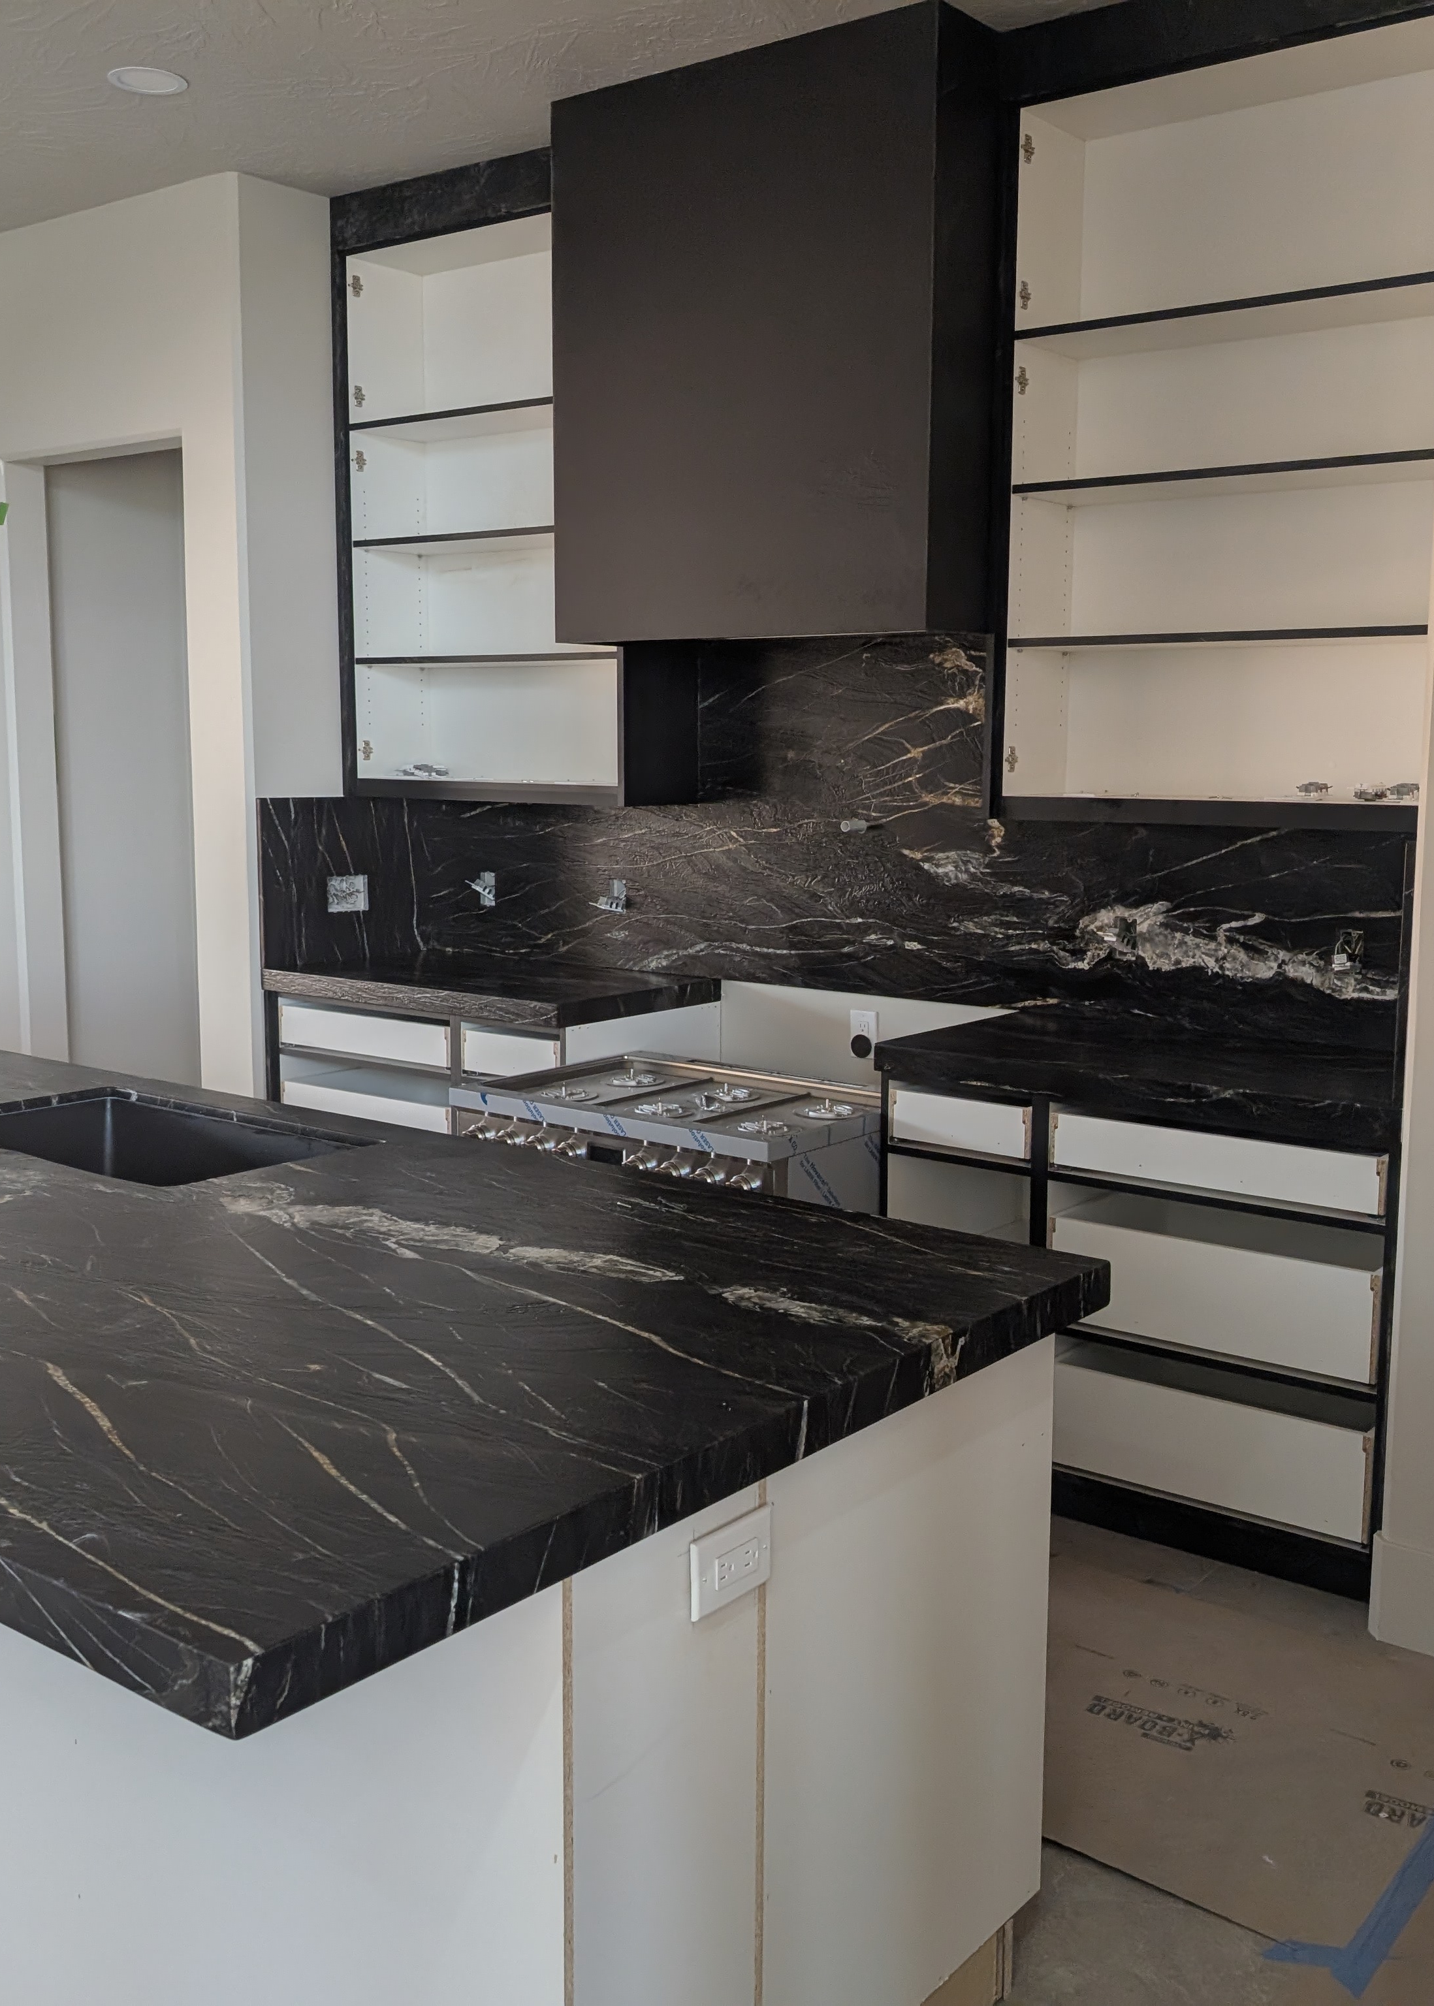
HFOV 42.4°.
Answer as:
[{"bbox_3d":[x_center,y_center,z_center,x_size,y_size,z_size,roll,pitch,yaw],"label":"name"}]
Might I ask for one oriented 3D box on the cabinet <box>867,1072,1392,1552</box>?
[{"bbox_3d":[0.984,0.570,3.927,1.110,0.833,0.620,6,10,37],"label":"cabinet"}]

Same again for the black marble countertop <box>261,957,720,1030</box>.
[{"bbox_3d":[-0.627,-0.048,5.081,1.085,0.054,0.650,6,10,37],"label":"black marble countertop"}]

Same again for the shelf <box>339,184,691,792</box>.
[{"bbox_3d":[-0.546,-1.306,5.052,1.045,1.510,0.320,6,10,37],"label":"shelf"}]

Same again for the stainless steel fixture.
[{"bbox_3d":[-0.073,0.583,4.190,0.910,0.805,0.680,6,10,37],"label":"stainless steel fixture"}]

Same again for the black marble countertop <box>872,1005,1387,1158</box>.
[{"bbox_3d":[0.975,0.132,3.860,1.120,0.054,0.650,6,10,37],"label":"black marble countertop"}]

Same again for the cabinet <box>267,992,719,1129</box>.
[{"bbox_3d":[-0.621,0.390,5.149,1.070,0.833,0.620,6,10,37],"label":"cabinet"}]

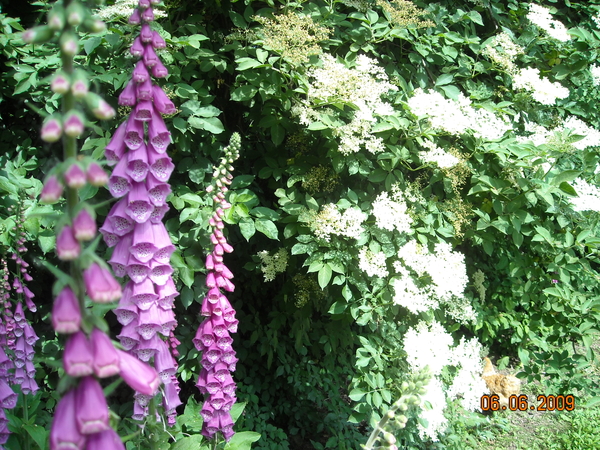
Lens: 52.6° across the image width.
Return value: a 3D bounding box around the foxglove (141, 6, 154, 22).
[{"bbox_3d":[-0.166,-0.229,0.660,0.015,0.018,0.019,0,16,-14],"label":"foxglove"}]

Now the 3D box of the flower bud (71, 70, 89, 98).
[{"bbox_3d":[-0.147,-0.094,0.405,0.012,0.019,0.015,-2,5,-25],"label":"flower bud"}]

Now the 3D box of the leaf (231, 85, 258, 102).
[{"bbox_3d":[-0.155,-0.368,1.700,0.082,0.012,0.050,-20,41,-10],"label":"leaf"}]

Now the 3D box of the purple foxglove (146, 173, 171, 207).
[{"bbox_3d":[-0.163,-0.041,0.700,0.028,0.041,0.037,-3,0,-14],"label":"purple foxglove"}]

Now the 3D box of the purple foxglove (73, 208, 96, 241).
[{"bbox_3d":[-0.151,0.000,0.425,0.017,0.024,0.021,-3,15,-20],"label":"purple foxglove"}]

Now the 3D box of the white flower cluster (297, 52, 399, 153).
[{"bbox_3d":[0.123,-0.318,1.600,0.260,0.255,0.150,1,7,6],"label":"white flower cluster"}]

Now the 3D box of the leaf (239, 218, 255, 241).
[{"bbox_3d":[-0.137,0.011,1.550,0.041,0.058,0.020,0,5,-5],"label":"leaf"}]

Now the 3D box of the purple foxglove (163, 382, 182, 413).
[{"bbox_3d":[-0.150,0.201,0.715,0.020,0.041,0.020,-4,-19,-35],"label":"purple foxglove"}]

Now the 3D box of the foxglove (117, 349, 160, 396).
[{"bbox_3d":[-0.117,0.107,0.440,0.021,0.043,0.021,-37,-7,-29],"label":"foxglove"}]

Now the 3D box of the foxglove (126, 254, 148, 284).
[{"bbox_3d":[-0.183,0.047,0.685,0.026,0.040,0.034,0,5,-3],"label":"foxglove"}]

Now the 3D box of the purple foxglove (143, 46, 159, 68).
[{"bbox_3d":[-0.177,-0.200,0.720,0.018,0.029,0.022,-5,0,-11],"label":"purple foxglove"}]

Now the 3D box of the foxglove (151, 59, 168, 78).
[{"bbox_3d":[-0.161,-0.180,0.695,0.016,0.025,0.016,-5,-20,-45],"label":"foxglove"}]

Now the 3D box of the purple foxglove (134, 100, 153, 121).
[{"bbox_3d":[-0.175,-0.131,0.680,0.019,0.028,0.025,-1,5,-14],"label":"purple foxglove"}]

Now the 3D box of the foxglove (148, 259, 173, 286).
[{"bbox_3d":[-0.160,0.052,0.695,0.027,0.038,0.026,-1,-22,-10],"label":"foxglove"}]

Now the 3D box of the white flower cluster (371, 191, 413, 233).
[{"bbox_3d":[0.211,-0.031,1.400,0.097,0.095,0.060,2,4,6],"label":"white flower cluster"}]

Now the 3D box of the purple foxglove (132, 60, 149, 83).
[{"bbox_3d":[-0.181,-0.175,0.690,0.017,0.026,0.016,2,-22,20],"label":"purple foxglove"}]

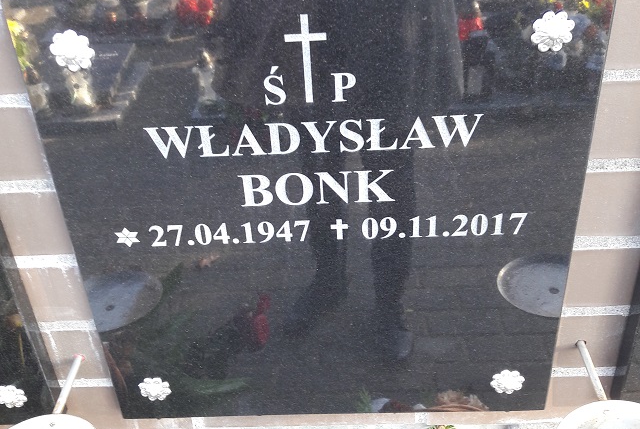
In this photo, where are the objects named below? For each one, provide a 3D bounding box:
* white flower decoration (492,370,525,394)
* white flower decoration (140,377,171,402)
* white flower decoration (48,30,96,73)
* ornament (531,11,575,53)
[{"bbox_3d":[0.190,0.169,0.697,0.034,0.034,0.010,-2,32,2],"label":"white flower decoration"},{"bbox_3d":[-0.171,0.181,0.713,0.034,0.034,0.010,-2,32,2],"label":"white flower decoration"},{"bbox_3d":[-0.188,-0.124,0.523,0.034,0.034,0.010,-2,32,2],"label":"white flower decoration"},{"bbox_3d":[0.171,-0.135,0.508,0.034,0.034,0.010,-2,32,2],"label":"ornament"}]

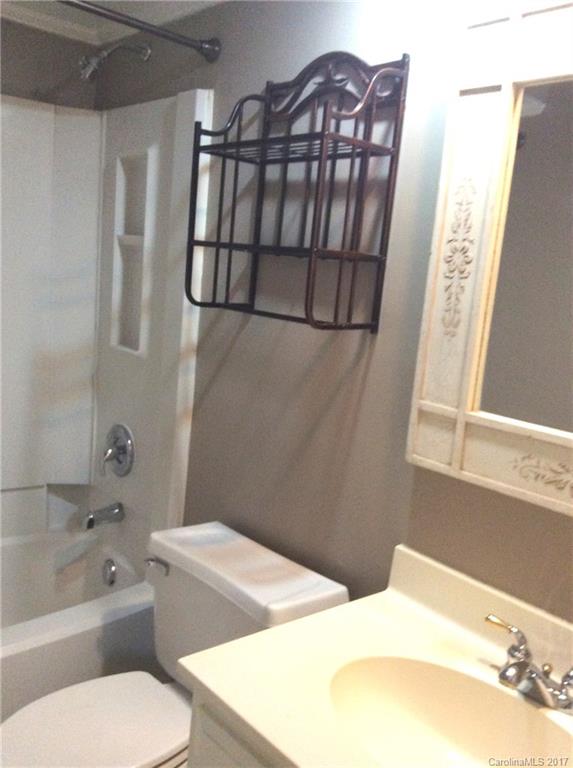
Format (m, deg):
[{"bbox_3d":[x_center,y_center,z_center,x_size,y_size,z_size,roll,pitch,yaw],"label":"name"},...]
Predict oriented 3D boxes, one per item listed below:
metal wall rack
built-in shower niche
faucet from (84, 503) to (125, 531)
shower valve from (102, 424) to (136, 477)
[{"bbox_3d":[0.000,-0.456,1.626,0.220,0.628,0.465,-4,13,-41],"label":"metal wall rack"},{"bbox_3d":[-0.503,-0.433,2.374,0.050,0.652,0.225,-4,13,-41],"label":"built-in shower niche"},{"bbox_3d":[-0.632,0.455,2.452,0.135,0.075,0.060,-4,13,-41],"label":"faucet"},{"bbox_3d":[-0.607,0.238,2.462,0.062,0.175,0.175,-4,13,-41],"label":"shower valve"}]

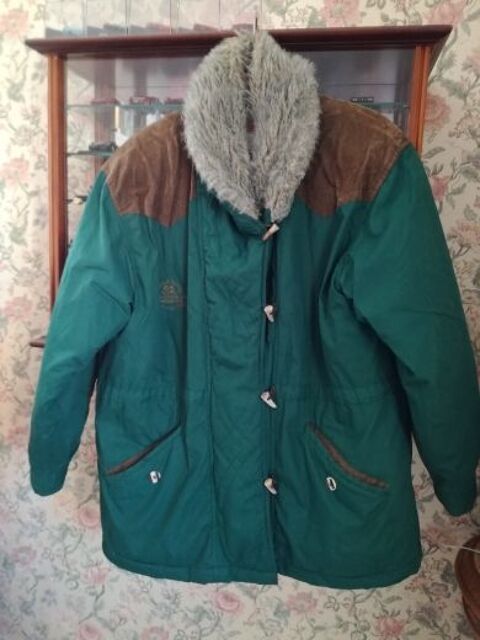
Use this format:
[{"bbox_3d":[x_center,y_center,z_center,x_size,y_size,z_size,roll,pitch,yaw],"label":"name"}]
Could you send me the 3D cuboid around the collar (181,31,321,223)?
[{"bbox_3d":[0.016,-0.334,0.882,0.246,0.315,0.160,5,9,11],"label":"collar"}]

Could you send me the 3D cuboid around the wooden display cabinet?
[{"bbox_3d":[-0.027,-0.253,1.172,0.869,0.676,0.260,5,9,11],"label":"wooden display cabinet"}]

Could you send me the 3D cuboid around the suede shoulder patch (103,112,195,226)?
[{"bbox_3d":[-0.176,-0.288,0.955,0.180,0.205,0.090,5,9,11],"label":"suede shoulder patch"}]

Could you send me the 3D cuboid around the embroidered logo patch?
[{"bbox_3d":[-0.130,-0.048,0.944,0.052,0.053,0.008,5,9,11],"label":"embroidered logo patch"}]

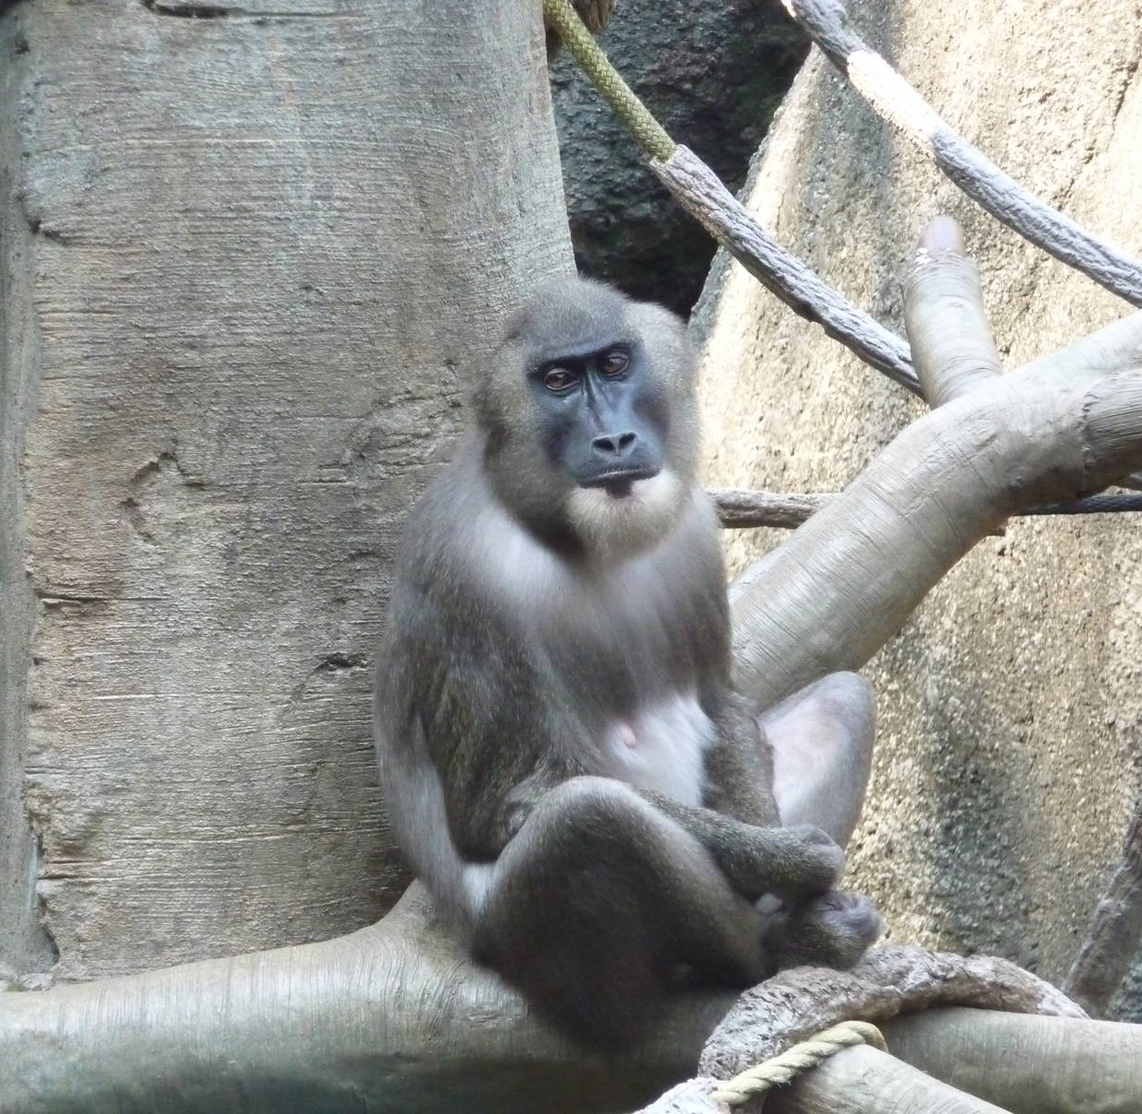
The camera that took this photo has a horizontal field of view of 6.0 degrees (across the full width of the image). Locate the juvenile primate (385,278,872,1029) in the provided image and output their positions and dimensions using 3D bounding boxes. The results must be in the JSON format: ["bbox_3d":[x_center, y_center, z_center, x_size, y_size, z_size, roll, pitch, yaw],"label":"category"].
[{"bbox_3d":[0.042,0.075,7.900,0.330,0.550,0.360,1,-2,-35],"label":"juvenile primate"}]

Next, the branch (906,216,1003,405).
[{"bbox_3d":[0.282,-0.181,8.100,0.062,0.140,0.064,-8,0,0],"label":"branch"}]

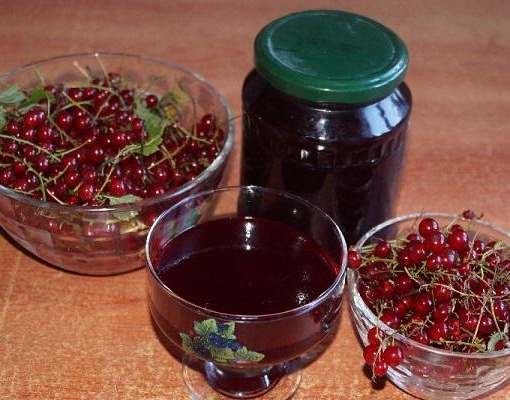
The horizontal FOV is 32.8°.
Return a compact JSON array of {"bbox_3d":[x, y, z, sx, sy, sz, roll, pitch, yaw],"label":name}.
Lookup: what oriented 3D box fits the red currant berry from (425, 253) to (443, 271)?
[{"bbox_3d":[0.100,0.034,0.484,0.010,0.010,0.010,2,40,0],"label":"red currant berry"}]

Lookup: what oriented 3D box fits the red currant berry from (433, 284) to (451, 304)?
[{"bbox_3d":[0.102,0.051,0.471,0.010,0.010,0.010,2,40,0],"label":"red currant berry"}]

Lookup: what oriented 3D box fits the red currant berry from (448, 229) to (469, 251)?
[{"bbox_3d":[0.114,0.023,0.486,0.011,0.011,0.011,2,40,0],"label":"red currant berry"}]

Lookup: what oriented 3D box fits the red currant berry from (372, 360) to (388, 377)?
[{"bbox_3d":[0.065,0.087,0.450,0.009,0.009,0.009,2,40,0],"label":"red currant berry"}]

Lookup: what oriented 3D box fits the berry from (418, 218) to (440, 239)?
[{"bbox_3d":[0.099,0.016,0.496,0.011,0.011,0.011,2,40,0],"label":"berry"}]

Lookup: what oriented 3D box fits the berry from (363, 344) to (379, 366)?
[{"bbox_3d":[0.061,0.081,0.453,0.010,0.010,0.010,2,40,0],"label":"berry"}]

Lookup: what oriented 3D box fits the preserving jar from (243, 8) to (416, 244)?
[{"bbox_3d":[0.042,-0.024,0.522,0.096,0.154,0.096,1,40,-1],"label":"preserving jar"}]

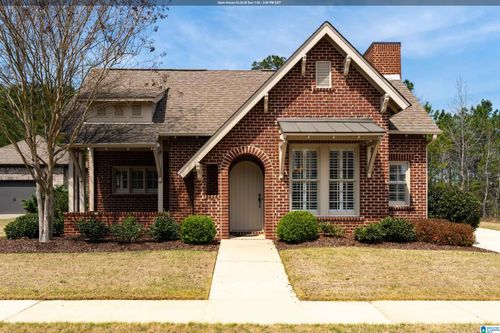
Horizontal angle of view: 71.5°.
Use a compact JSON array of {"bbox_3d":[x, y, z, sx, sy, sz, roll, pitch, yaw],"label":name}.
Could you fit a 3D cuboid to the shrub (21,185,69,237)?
[{"bbox_3d":[-6.300,1.370,10.800,1.550,1.600,1.500,0,-2,0],"label":"shrub"}]

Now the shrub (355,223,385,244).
[{"bbox_3d":[3.116,1.747,9.050,0.800,0.580,0.720,0,-2,0],"label":"shrub"}]

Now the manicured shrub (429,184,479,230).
[{"bbox_3d":[6.400,1.340,11.200,1.750,1.500,1.650,0,-2,0],"label":"manicured shrub"}]

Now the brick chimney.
[{"bbox_3d":[4.990,-3.840,13.200,1.000,1.360,1.250,0,-2,0],"label":"brick chimney"}]

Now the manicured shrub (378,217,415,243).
[{"bbox_3d":[3.883,1.670,9.200,0.980,0.700,0.850,0,-2,0],"label":"manicured shrub"}]

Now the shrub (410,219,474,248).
[{"bbox_3d":[5.075,1.748,9.150,1.620,0.740,0.950,0,-2,0],"label":"shrub"}]

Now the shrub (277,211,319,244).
[{"bbox_3d":[1.239,1.582,9.000,1.060,0.870,1.000,0,-2,0],"label":"shrub"}]

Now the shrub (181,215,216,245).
[{"bbox_3d":[-1.335,1.634,9.000,0.920,0.780,0.880,0,-2,0],"label":"shrub"}]

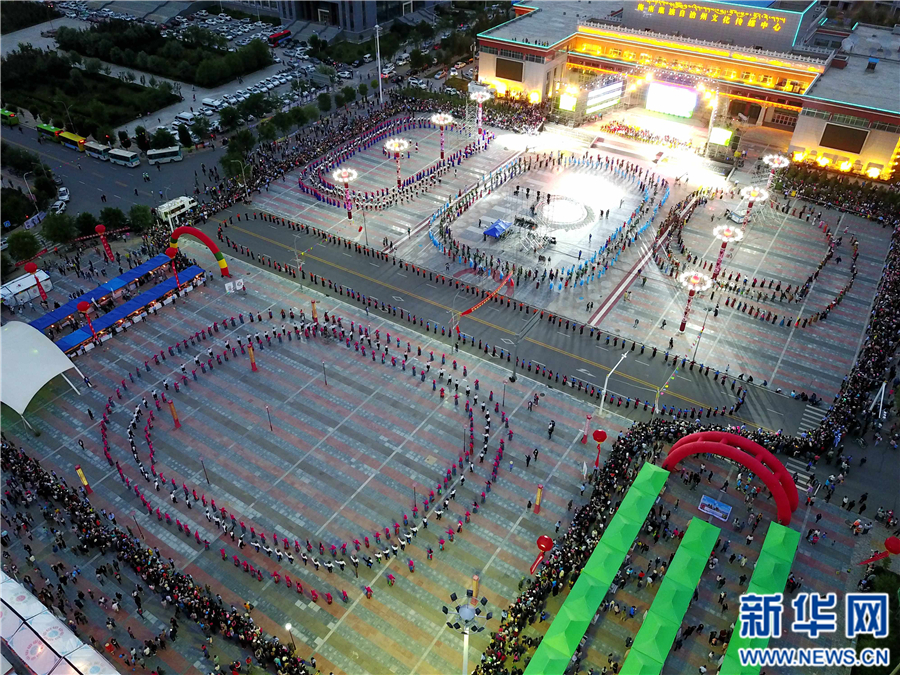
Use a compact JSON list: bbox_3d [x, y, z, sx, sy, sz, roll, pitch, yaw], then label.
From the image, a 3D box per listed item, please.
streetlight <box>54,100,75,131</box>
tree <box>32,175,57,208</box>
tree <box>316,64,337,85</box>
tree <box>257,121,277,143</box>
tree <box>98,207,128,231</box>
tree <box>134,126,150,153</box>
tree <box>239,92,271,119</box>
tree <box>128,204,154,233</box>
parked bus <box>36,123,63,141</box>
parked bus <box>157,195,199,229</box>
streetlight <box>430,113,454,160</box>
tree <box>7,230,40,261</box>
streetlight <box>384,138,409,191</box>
[{"bbox_3d":[-88.079,-50.004,156.759,0.400,10.000,3.900,22,44,26],"label":"streetlight"},{"bbox_3d":[-77.863,-28.105,130.385,3.636,6.681,3.636,22,43,25],"label":"tree"},{"bbox_3d":[-34.656,-73.772,189.313,6.037,5.744,6.037,22,44,26],"label":"tree"},{"bbox_3d":[-42.034,-47.101,155.491,4.200,5.400,4.200,0,39,0],"label":"tree"},{"bbox_3d":[-61.336,-21.333,123.467,4.800,5.280,4.800,23,44,25],"label":"tree"},{"bbox_3d":[-69.442,-44.985,153.136,3.155,6.208,3.155,22,44,26],"label":"tree"},{"bbox_3d":[-47.938,-56.704,166.998,7.133,7.124,7.133,0,38,0],"label":"tree"},{"bbox_3d":[-56.775,-21.776,124.502,4.500,5.500,4.500,22,43,26],"label":"tree"},{"bbox_3d":[-96.157,-49.298,163.002,8.600,2.850,2.250,20,42,25],"label":"parked bus"},{"bbox_3d":[-52.265,-24.857,129.583,2.213,2.917,7.011,23,43,26],"label":"parked bus"},{"bbox_3d":[-1.661,-43.320,147.653,4.350,9.500,4.350,23,44,25],"label":"streetlight"},{"bbox_3d":[-71.885,-15.098,114.267,4.807,6.105,4.807,22,43,25],"label":"tree"},{"bbox_3d":[-10.445,-34.984,137.253,4.350,9.500,4.350,0,39,0],"label":"streetlight"}]

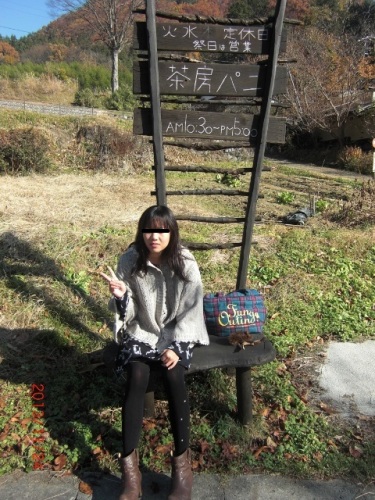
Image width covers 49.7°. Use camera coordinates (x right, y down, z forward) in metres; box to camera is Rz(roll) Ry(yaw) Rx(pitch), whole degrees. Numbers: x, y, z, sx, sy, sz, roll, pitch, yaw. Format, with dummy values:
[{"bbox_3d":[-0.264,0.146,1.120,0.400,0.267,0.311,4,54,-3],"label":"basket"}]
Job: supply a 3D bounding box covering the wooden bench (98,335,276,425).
[{"bbox_3d":[0.000,0.715,2.239,0.930,0.430,0.380,0,18,-1],"label":"wooden bench"}]

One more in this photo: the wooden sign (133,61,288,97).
[{"bbox_3d":[0.135,-0.912,2.170,0.840,0.172,0.025,-2,6,-8],"label":"wooden sign"}]

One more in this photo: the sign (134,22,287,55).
[{"bbox_3d":[0.135,-1.128,2.145,0.820,0.145,0.025,-2,6,-8],"label":"sign"}]

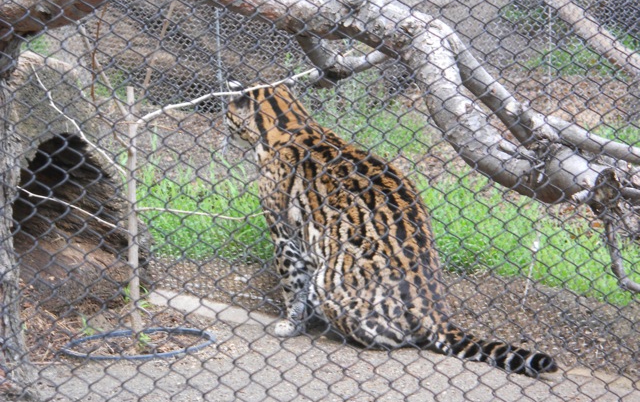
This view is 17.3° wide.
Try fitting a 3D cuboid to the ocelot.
[{"bbox_3d":[0.178,0.039,4.650,0.860,0.580,0.260,3,8,39],"label":"ocelot"}]

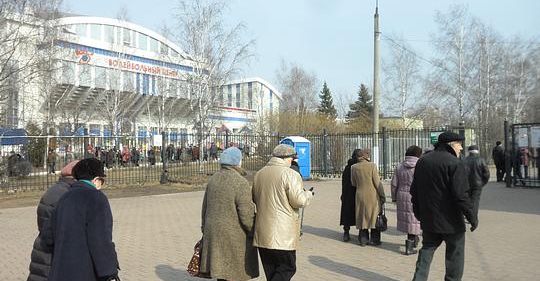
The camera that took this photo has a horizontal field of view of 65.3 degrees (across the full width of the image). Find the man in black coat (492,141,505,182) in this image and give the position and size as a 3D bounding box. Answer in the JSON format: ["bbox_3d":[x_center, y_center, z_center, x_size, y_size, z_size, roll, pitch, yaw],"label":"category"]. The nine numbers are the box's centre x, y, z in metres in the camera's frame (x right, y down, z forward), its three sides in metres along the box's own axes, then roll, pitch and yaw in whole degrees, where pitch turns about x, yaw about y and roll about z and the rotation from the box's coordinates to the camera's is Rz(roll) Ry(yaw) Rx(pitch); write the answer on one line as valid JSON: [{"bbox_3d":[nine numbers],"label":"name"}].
[{"bbox_3d":[9.523,0.881,17.500,0.530,1.730,0.360,0,0,27],"label":"man in black coat"}]

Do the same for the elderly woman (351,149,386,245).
[{"bbox_3d":[1.617,0.904,6.950,0.560,1.610,0.420,0,-1,21],"label":"elderly woman"}]

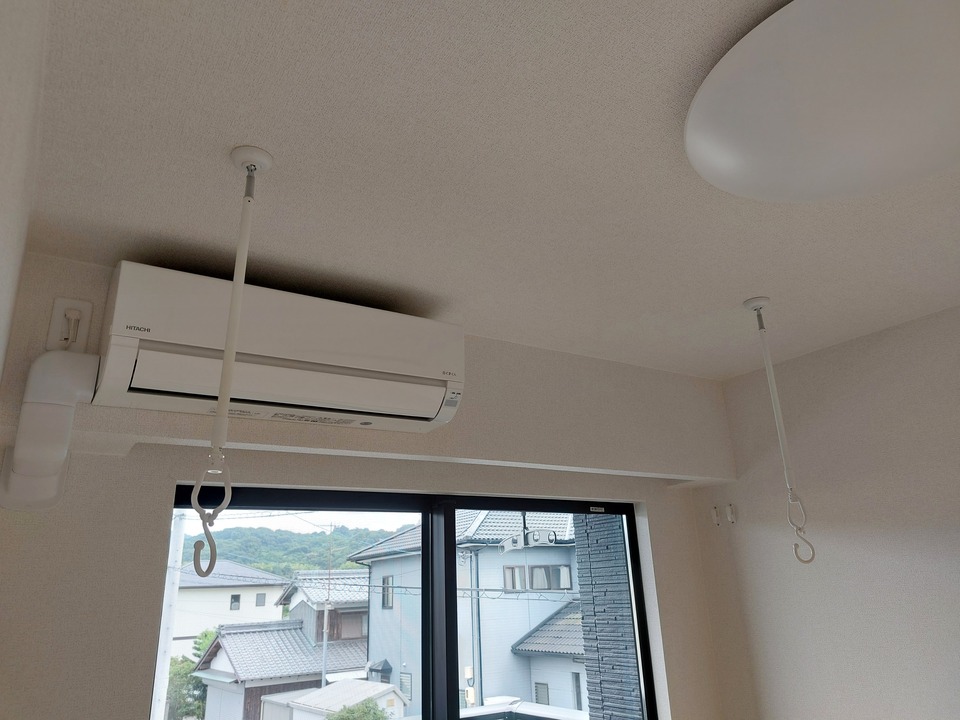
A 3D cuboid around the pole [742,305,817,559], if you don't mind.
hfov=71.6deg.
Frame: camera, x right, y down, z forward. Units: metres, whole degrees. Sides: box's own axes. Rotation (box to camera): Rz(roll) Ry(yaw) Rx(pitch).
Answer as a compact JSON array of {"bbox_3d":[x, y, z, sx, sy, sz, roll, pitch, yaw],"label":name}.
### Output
[{"bbox_3d":[0.760,0.164,1.692,0.070,0.674,0.070,9,-21,-30],"label":"pole"}]

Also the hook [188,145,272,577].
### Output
[{"bbox_3d":[-0.374,-0.022,1.009,0.079,0.666,0.070,9,-21,-30],"label":"hook"}]

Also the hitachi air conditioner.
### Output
[{"bbox_3d":[-0.426,-0.009,1.554,0.783,0.269,0.210,9,-21,-30],"label":"hitachi air conditioner"}]

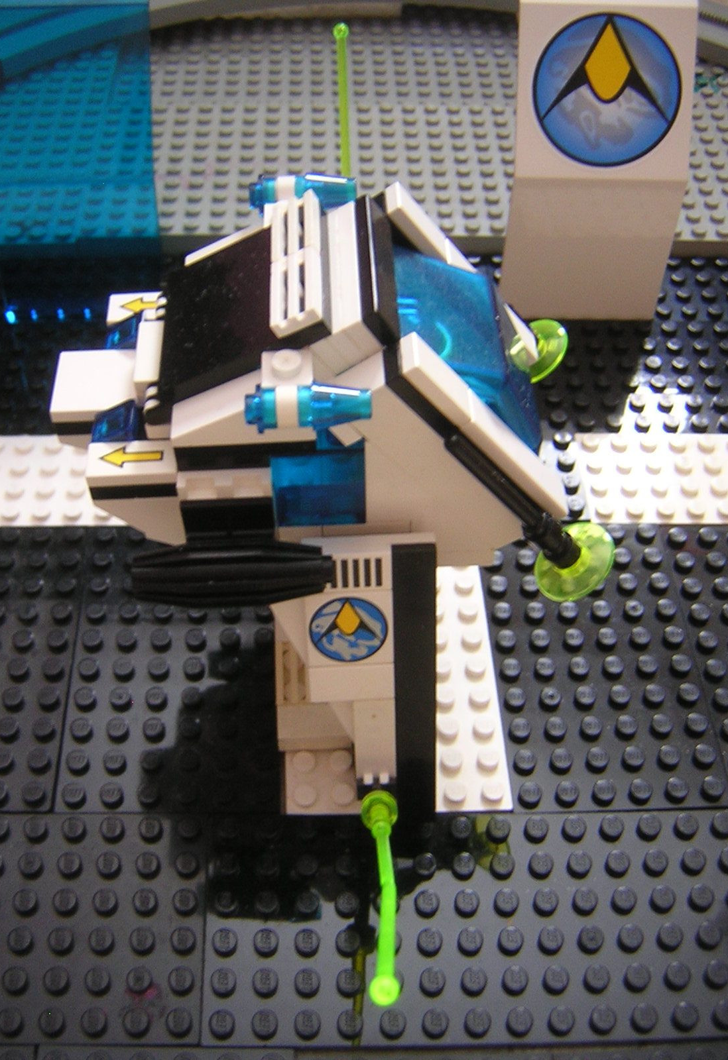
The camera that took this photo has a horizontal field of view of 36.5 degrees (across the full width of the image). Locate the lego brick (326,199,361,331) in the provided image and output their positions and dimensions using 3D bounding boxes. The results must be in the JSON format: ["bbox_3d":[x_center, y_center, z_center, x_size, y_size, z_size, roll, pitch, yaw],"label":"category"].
[{"bbox_3d":[-0.002,-0.042,0.187,0.007,0.008,0.032,-21,49,21],"label":"lego brick"}]

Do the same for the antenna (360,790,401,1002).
[{"bbox_3d":[0.003,0.051,0.162,0.007,0.079,0.007,-3,92,0],"label":"antenna"}]

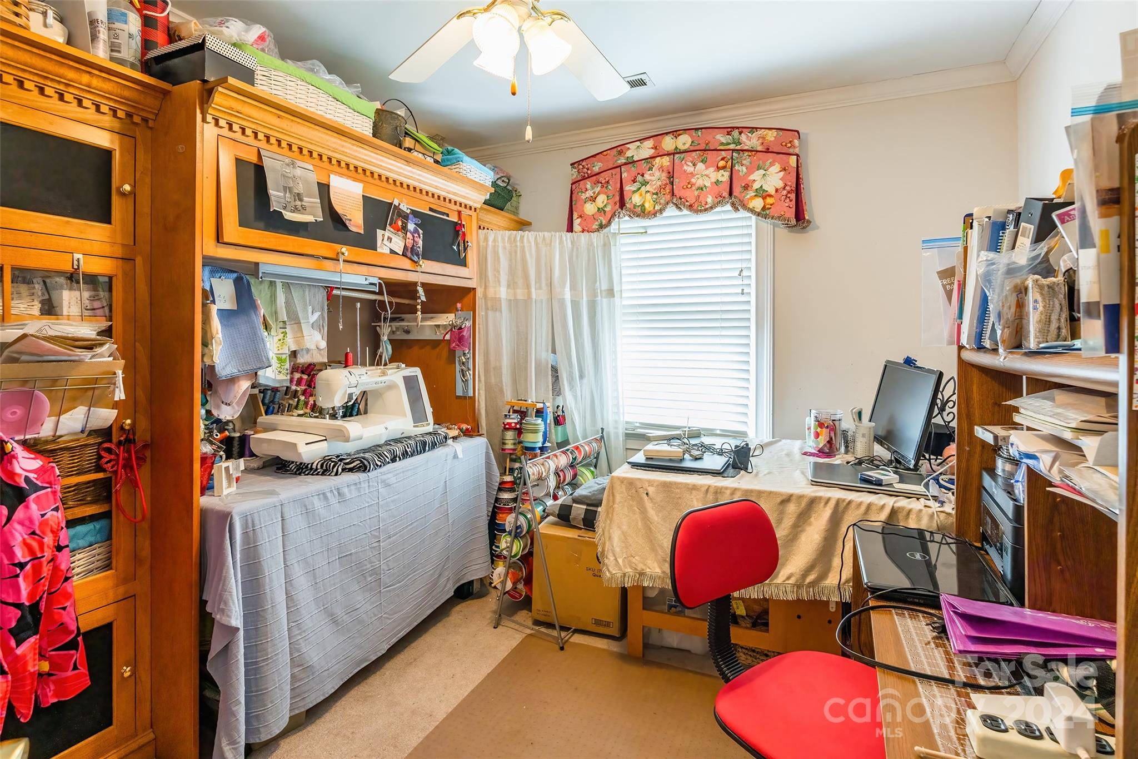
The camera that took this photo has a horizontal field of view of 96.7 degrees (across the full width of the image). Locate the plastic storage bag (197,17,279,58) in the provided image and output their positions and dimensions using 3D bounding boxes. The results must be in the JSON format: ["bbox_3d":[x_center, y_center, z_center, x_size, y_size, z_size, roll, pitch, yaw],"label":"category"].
[{"bbox_3d":[-1.029,-1.053,1.607,0.196,0.175,0.227,2,3,28],"label":"plastic storage bag"}]

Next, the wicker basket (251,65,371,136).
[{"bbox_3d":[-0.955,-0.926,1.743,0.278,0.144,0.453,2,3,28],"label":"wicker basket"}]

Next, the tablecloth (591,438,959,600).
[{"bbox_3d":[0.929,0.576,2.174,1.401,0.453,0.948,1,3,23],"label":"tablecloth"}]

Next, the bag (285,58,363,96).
[{"bbox_3d":[-0.878,-1.060,1.859,0.185,0.144,0.278,2,3,28],"label":"bag"}]

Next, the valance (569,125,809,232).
[{"bbox_3d":[0.585,-1.045,2.752,1.246,0.577,0.144,1,3,23],"label":"valance"}]

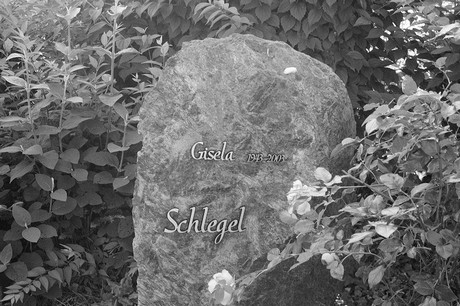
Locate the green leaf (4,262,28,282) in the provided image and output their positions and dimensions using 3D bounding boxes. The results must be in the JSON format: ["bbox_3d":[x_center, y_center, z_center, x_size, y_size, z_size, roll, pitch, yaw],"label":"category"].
[{"bbox_3d":[-0.617,0.345,2.470,0.079,0.012,0.055,29,55,18],"label":"green leaf"}]

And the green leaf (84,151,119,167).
[{"bbox_3d":[-0.376,0.016,2.500,0.105,0.021,0.060,12,46,12],"label":"green leaf"}]

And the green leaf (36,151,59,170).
[{"bbox_3d":[-0.553,0.023,2.600,0.058,0.015,0.070,-32,68,-22],"label":"green leaf"}]

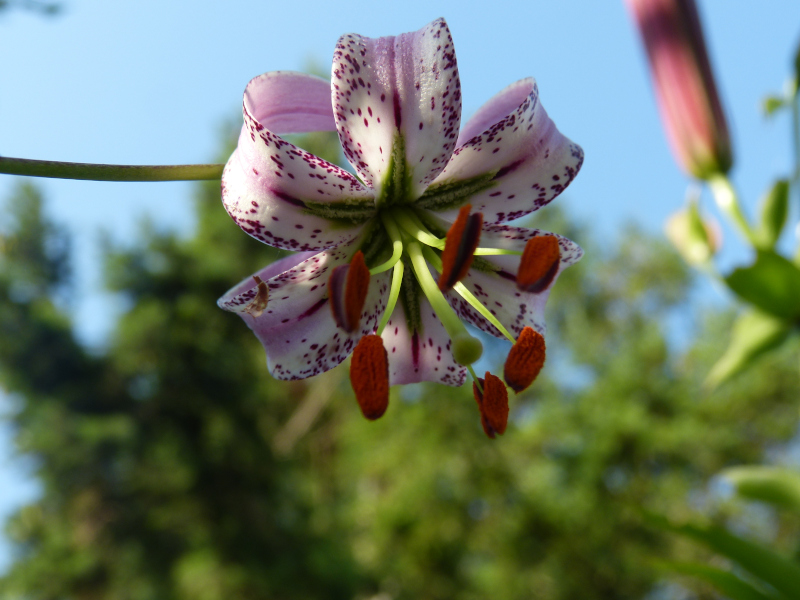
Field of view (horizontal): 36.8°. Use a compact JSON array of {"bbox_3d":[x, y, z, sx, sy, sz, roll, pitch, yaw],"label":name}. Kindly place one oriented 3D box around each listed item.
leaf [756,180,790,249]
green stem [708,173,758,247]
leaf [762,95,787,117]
[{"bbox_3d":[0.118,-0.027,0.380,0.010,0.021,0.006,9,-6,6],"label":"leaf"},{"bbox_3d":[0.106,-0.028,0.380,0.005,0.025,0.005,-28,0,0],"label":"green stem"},{"bbox_3d":[0.128,-0.066,0.410,0.008,0.008,0.005,-1,-14,6],"label":"leaf"}]

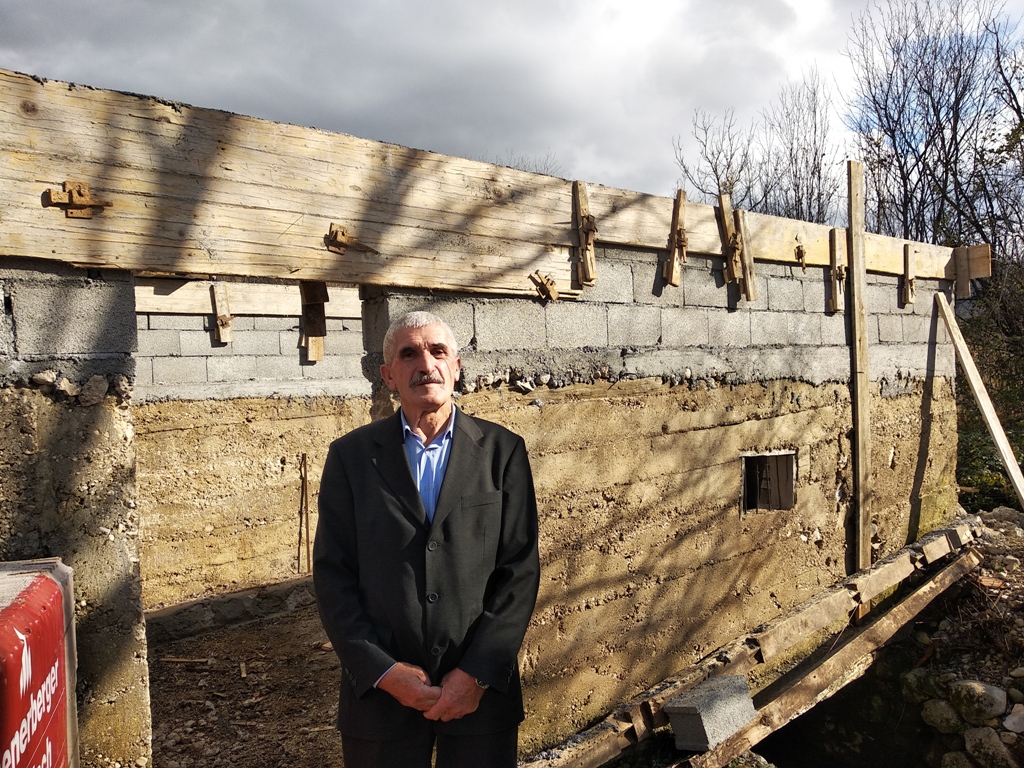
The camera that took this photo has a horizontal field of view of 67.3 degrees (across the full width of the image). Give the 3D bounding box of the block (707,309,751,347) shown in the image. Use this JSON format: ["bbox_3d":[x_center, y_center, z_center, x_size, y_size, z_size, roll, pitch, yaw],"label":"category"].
[{"bbox_3d":[1.159,-0.317,4.386,0.400,0.200,0.200,-3,2,-40],"label":"block"}]

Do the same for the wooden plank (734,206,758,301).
[{"bbox_3d":[1.307,-0.712,4.292,0.075,0.502,0.040,-12,6,-40],"label":"wooden plank"}]

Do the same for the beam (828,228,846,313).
[{"bbox_3d":[2.091,-0.730,4.933,0.130,0.525,0.045,-3,2,-40],"label":"beam"}]

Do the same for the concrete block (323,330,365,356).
[{"bbox_3d":[-1.547,-0.367,6.904,0.397,0.192,0.200,-3,2,-41],"label":"concrete block"}]

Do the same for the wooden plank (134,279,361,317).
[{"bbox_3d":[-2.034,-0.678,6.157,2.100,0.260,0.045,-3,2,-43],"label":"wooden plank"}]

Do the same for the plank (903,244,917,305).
[{"bbox_3d":[2.930,-0.807,5.665,0.095,0.435,0.033,5,-5,-40],"label":"plank"}]

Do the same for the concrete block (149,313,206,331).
[{"bbox_3d":[-2.673,-0.511,6.063,0.397,0.190,0.197,-3,0,-40],"label":"concrete block"}]

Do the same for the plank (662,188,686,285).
[{"bbox_3d":[0.840,-0.749,3.956,0.065,0.490,0.040,7,-5,-40],"label":"plank"}]

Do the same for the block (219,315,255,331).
[{"bbox_3d":[-2.298,-0.523,6.163,0.400,0.200,0.200,-3,2,-41],"label":"block"}]

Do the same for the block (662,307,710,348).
[{"bbox_3d":[0.861,-0.302,4.165,0.397,0.206,0.200,-3,2,-40],"label":"block"}]

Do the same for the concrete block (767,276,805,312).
[{"bbox_3d":[1.620,-0.553,4.800,0.397,0.197,0.200,-3,2,-40],"label":"concrete block"}]

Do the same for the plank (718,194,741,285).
[{"bbox_3d":[1.172,-0.787,4.156,0.090,0.460,0.040,-19,12,-39],"label":"plank"}]

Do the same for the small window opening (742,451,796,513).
[{"bbox_3d":[1.450,0.575,4.616,0.560,0.360,0.240,-3,2,-40],"label":"small window opening"}]

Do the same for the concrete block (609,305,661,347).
[{"bbox_3d":[0.547,-0.287,3.872,0.400,0.200,0.200,-3,2,-40],"label":"concrete block"}]

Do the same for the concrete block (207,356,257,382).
[{"bbox_3d":[-2.285,-0.122,6.171,0.400,0.200,0.200,-3,2,-41],"label":"concrete block"}]

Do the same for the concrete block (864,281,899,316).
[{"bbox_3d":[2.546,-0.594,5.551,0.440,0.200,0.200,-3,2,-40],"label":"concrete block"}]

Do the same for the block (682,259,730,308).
[{"bbox_3d":[0.990,-0.516,4.246,0.400,0.200,0.200,-3,2,-40],"label":"block"}]

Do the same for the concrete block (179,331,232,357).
[{"bbox_3d":[-2.408,-0.314,5.972,0.390,0.190,0.195,-3,2,-43],"label":"concrete block"}]

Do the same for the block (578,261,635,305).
[{"bbox_3d":[0.381,-0.486,3.735,0.400,0.200,0.200,-3,2,-40],"label":"block"}]

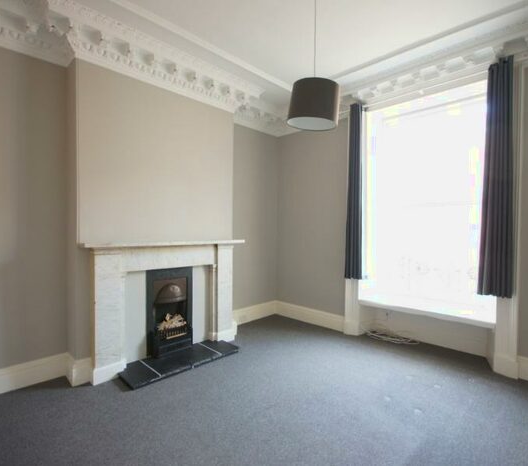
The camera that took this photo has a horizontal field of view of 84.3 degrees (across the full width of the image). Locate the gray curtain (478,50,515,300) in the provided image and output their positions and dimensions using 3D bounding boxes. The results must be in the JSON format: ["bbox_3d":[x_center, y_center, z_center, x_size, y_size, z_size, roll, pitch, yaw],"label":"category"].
[{"bbox_3d":[1.998,-0.454,2.499,0.236,2.004,0.121,1,1,43],"label":"gray curtain"}]

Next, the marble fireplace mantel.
[{"bbox_3d":[-0.862,0.655,2.859,1.596,1.143,0.184,0,1,-45],"label":"marble fireplace mantel"}]

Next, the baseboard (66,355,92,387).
[{"bbox_3d":[-1.561,1.126,2.450,0.121,0.199,0.254,0,1,-45],"label":"baseboard"}]

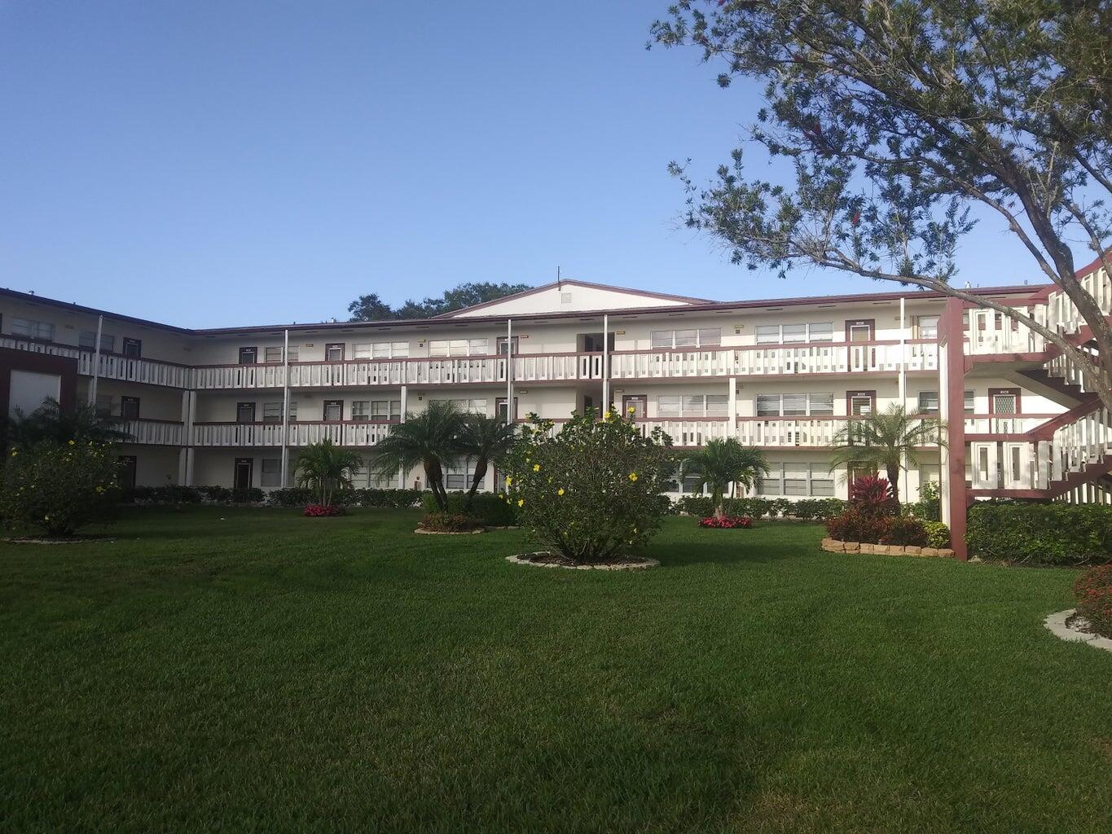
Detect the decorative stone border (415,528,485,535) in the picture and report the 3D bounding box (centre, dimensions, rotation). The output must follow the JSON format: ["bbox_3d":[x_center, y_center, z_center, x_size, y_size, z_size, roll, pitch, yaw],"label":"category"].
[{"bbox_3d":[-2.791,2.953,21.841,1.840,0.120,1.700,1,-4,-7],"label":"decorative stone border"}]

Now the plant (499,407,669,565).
[{"bbox_3d":[0.560,1.220,14.908,2.950,2.680,2.800,1,-4,2],"label":"plant"}]

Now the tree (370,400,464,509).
[{"bbox_3d":[-3.670,1.148,21.892,2.450,3.150,2.400,1,-4,-9],"label":"tree"}]

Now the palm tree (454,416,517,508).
[{"bbox_3d":[-1.872,1.362,21.904,1.700,2.800,1.650,1,-4,-5],"label":"palm tree"}]

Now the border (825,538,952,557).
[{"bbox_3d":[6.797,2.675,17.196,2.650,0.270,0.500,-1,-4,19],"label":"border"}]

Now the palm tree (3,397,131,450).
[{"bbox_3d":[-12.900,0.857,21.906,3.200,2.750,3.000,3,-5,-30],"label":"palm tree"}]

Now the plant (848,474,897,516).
[{"bbox_3d":[6.854,1.782,18.062,1.030,1.100,1.000,-1,-4,21],"label":"plant"}]

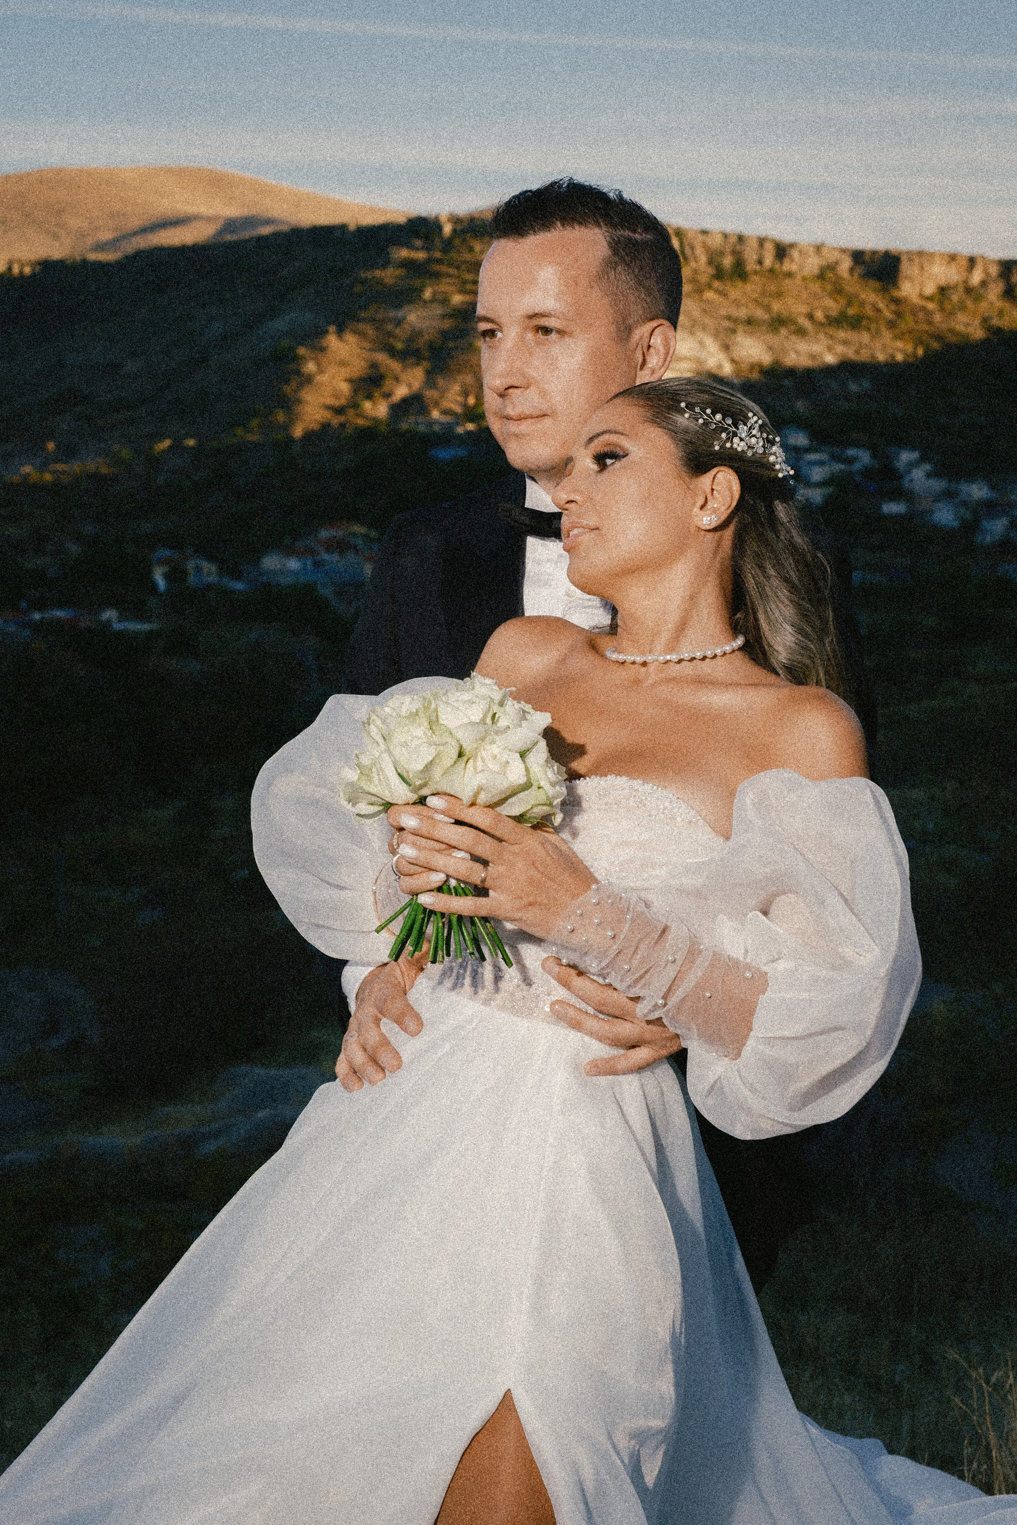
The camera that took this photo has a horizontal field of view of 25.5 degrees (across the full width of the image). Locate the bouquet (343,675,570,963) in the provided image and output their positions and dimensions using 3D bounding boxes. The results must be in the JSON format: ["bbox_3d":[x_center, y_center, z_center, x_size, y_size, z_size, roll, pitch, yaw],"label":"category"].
[{"bbox_3d":[-0.042,0.044,1.710,0.175,0.225,0.175,5,12,6],"label":"bouquet"}]

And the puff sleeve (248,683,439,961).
[{"bbox_3d":[-0.119,0.050,1.820,0.190,0.235,0.220,2,5,21],"label":"puff sleeve"}]

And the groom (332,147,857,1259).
[{"bbox_3d":[0.070,0.385,2.030,0.550,1.780,0.450,2,5,22],"label":"groom"}]

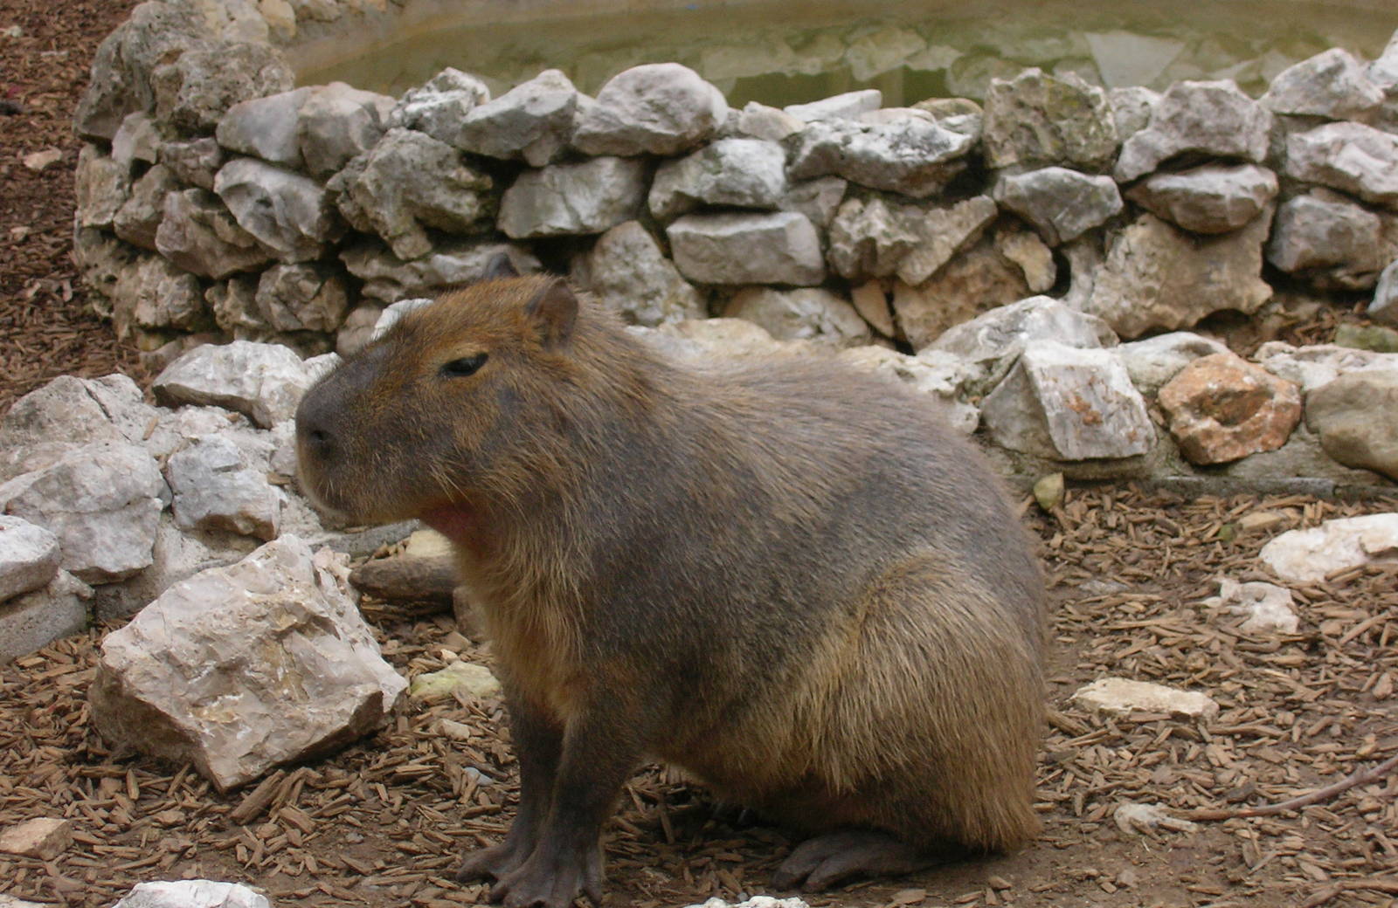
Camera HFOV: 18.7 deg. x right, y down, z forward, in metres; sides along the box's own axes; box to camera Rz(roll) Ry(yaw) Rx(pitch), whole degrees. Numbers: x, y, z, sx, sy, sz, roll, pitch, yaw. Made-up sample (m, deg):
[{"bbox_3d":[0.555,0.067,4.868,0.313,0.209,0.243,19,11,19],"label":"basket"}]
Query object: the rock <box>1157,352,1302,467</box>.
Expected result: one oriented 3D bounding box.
[{"bbox_3d":[0.766,-0.066,6.125,0.195,0.155,0.150,0,12,0],"label":"rock"}]

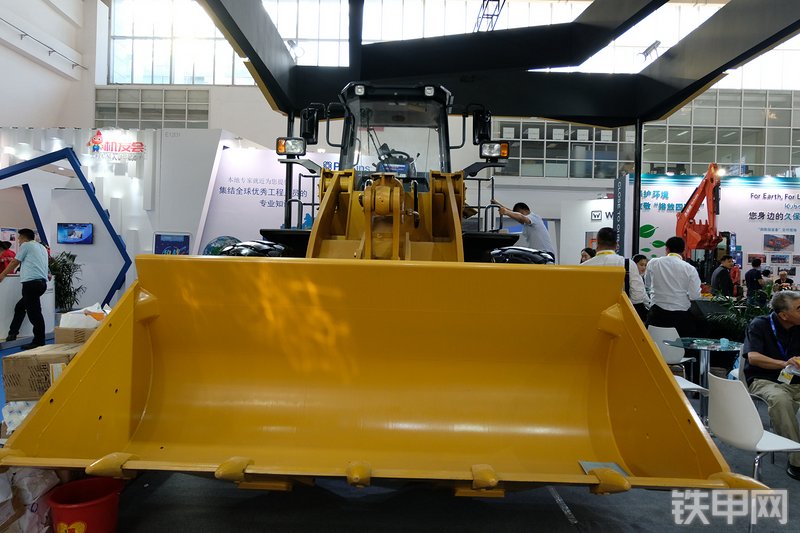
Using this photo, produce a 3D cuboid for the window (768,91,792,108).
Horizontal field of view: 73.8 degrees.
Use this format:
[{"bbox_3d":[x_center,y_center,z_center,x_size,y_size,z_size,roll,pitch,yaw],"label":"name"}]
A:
[{"bbox_3d":[15.710,-6.920,22.052,0.958,0.744,0.080,2,0,2],"label":"window"}]

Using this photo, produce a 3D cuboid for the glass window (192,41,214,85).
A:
[{"bbox_3d":[-9.739,-10.110,26.426,1.016,2.181,0.100,2,0,2],"label":"glass window"}]

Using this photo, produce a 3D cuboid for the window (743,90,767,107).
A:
[{"bbox_3d":[16.271,-7.624,24.392,1.033,0.771,0.100,2,0,2],"label":"window"}]

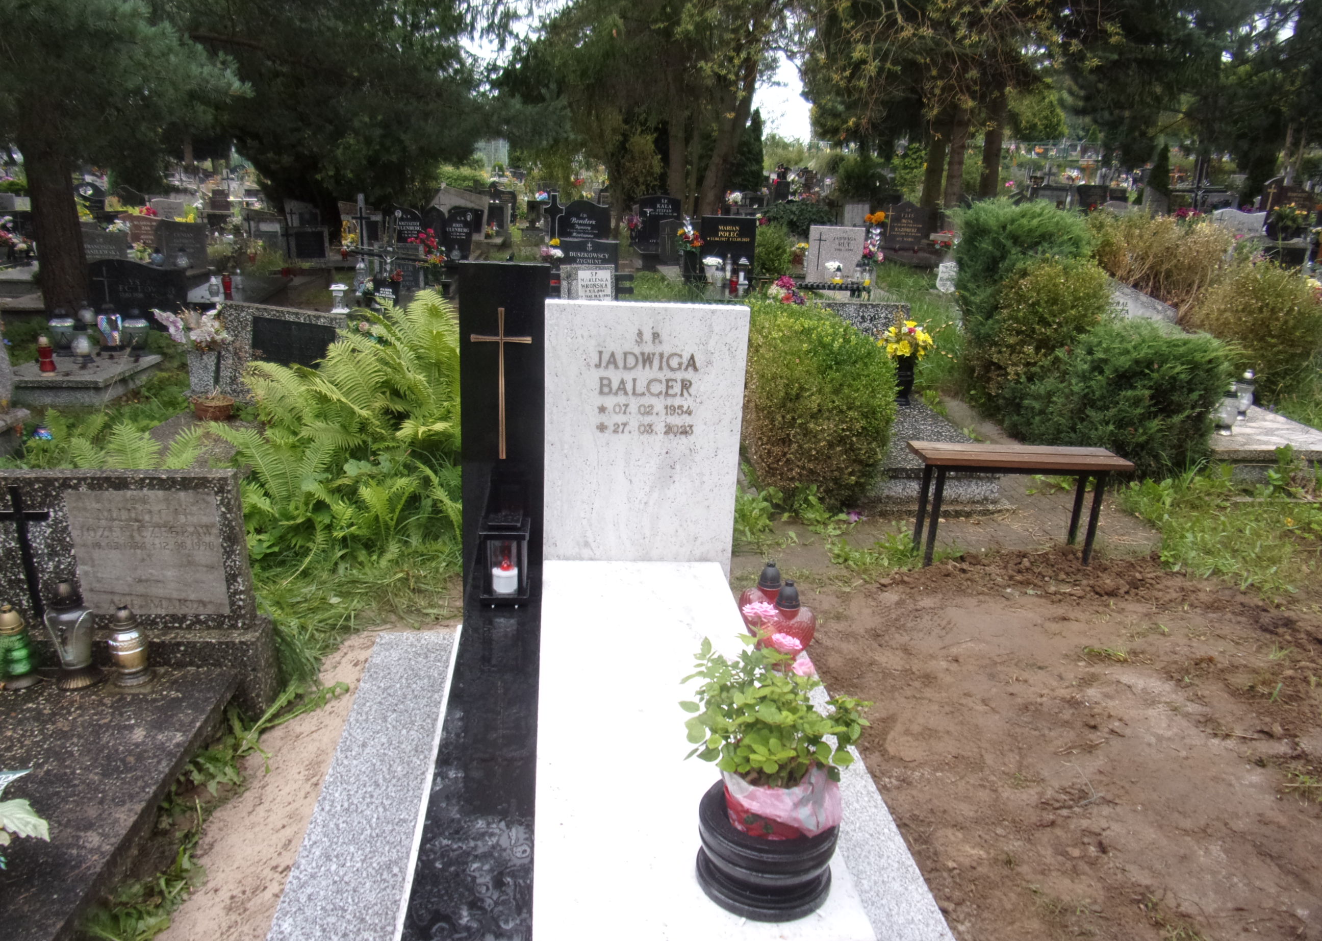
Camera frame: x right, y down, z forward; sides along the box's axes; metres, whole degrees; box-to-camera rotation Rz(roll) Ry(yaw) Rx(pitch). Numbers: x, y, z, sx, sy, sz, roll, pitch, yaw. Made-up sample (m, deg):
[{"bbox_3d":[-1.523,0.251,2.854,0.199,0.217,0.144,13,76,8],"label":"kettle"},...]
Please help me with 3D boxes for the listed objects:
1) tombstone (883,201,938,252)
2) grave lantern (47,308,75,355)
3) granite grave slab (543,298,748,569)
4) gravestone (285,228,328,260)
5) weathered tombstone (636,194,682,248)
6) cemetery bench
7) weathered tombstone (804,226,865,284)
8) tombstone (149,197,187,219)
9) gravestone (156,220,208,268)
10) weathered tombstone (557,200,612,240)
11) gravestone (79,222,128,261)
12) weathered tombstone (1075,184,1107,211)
[{"bbox_3d":[4.073,-4.006,15.000,0.820,0.740,0.120,1,19,-7],"label":"tombstone"},{"bbox_3d":[-3.986,-0.914,6.100,0.170,0.310,0.170,1,18,-5],"label":"grave lantern"},{"bbox_3d":[-0.057,-0.075,2.717,0.575,0.816,0.080,1,15,-7],"label":"granite grave slab"},{"bbox_3d":[-4.638,-2.961,12.000,0.560,0.450,0.140,0,18,-7],"label":"gravestone"},{"bbox_3d":[-0.014,-3.407,12.600,0.600,0.720,0.100,1,19,-7],"label":"weathered tombstone"},{"bbox_3d":[1.530,0.147,4.017,0.885,0.465,0.261,2,18,-3],"label":"cemetery bench"},{"bbox_3d":[2.028,-2.487,10.600,0.632,0.630,0.090,1,17,-9],"label":"weathered tombstone"},{"bbox_3d":[-8.331,-4.392,15.500,0.570,0.470,0.140,0,18,-9],"label":"tombstone"},{"bbox_3d":[-5.490,-2.585,10.500,0.570,0.560,0.140,-1,18,-11],"label":"gravestone"},{"bbox_3d":[-1.074,-3.346,12.800,0.742,0.792,0.090,1,17,-8],"label":"weathered tombstone"},{"bbox_3d":[-6.538,-2.572,10.700,0.550,0.520,0.090,-1,17,-12],"label":"gravestone"},{"bbox_3d":[8.007,-5.009,17.000,0.570,0.530,0.140,1,18,-4],"label":"weathered tombstone"}]

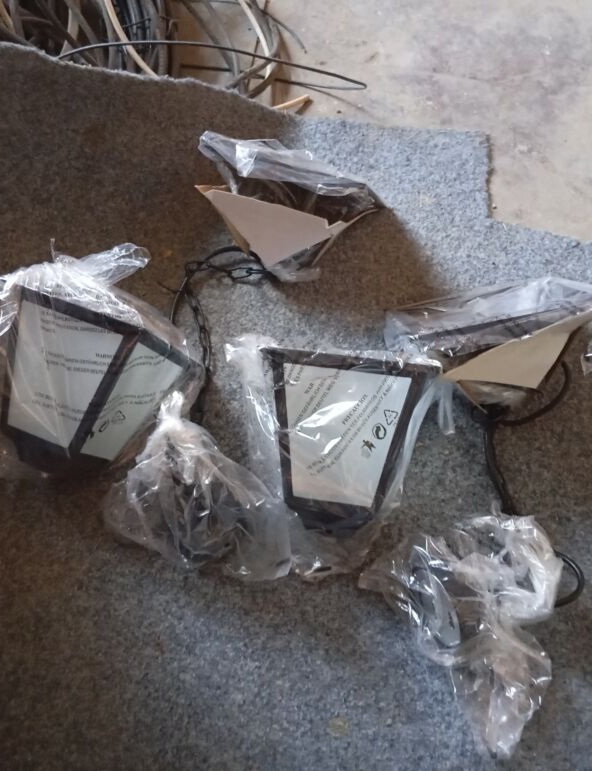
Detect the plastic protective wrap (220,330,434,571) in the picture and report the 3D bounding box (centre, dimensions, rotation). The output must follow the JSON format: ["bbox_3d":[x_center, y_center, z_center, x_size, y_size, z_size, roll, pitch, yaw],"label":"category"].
[{"bbox_3d":[0.049,0.098,1.084,0.250,0.200,0.265,3,72,1],"label":"plastic protective wrap"}]

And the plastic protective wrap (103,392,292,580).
[{"bbox_3d":[-0.121,0.133,1.115,0.240,0.120,0.235,0,72,0],"label":"plastic protective wrap"}]

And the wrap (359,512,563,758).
[{"bbox_3d":[0.199,0.314,1.065,0.235,0.100,0.290,0,72,0],"label":"wrap"}]

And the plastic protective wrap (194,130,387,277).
[{"bbox_3d":[-0.004,-0.271,1.223,0.250,0.170,0.155,19,73,6],"label":"plastic protective wrap"}]

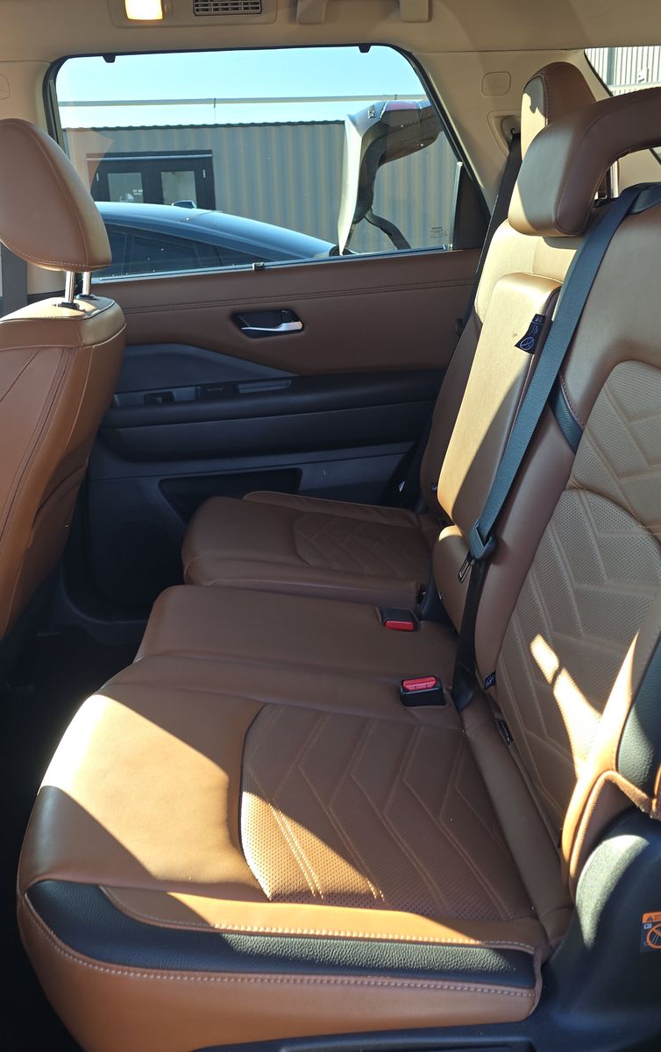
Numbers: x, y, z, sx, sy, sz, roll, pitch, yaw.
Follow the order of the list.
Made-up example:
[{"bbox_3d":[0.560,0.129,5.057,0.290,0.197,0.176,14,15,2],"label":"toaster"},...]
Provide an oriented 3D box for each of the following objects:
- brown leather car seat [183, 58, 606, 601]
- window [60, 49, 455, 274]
[{"bbox_3d":[0.110,-0.320,1.631,0.720,0.875,0.500,-2,18,1],"label":"brown leather car seat"},{"bbox_3d":[-0.140,-0.725,1.890,0.820,0.430,0.030,-2,43,1],"label":"window"}]

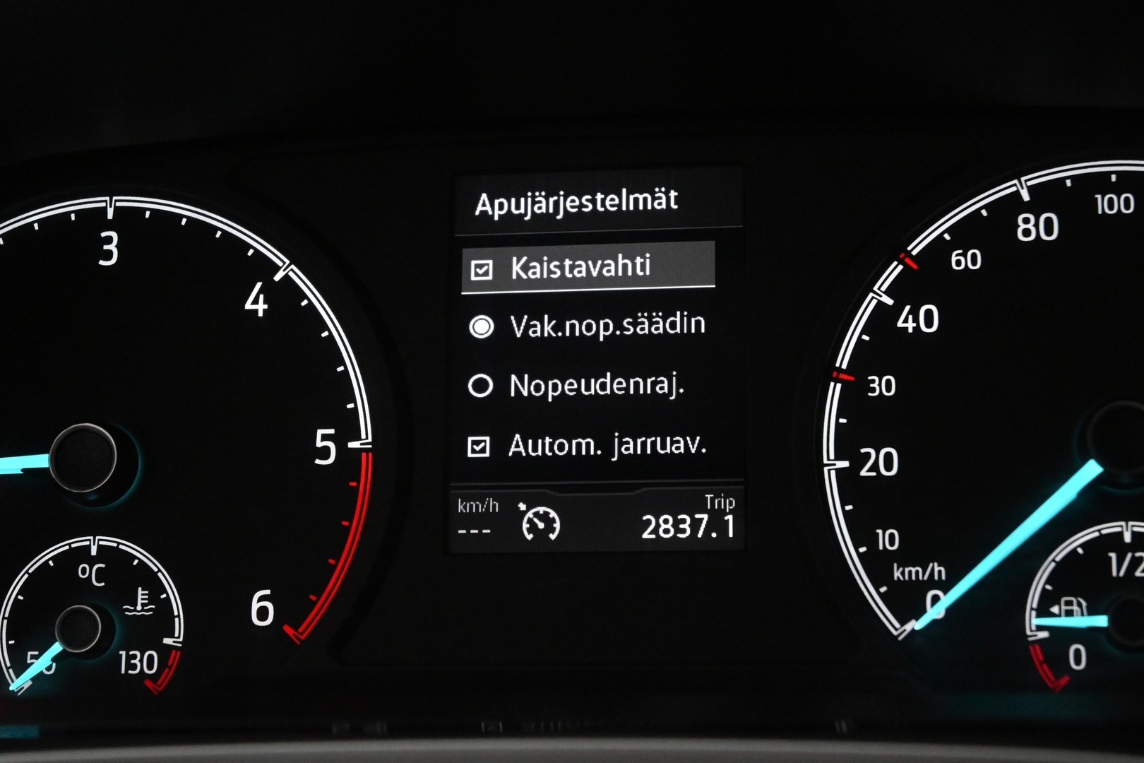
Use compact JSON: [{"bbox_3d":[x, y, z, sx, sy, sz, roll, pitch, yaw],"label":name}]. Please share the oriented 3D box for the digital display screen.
[{"bbox_3d":[0.006,-0.004,0.517,0.064,0.084,0.008,-1,-12,9],"label":"digital display screen"}]

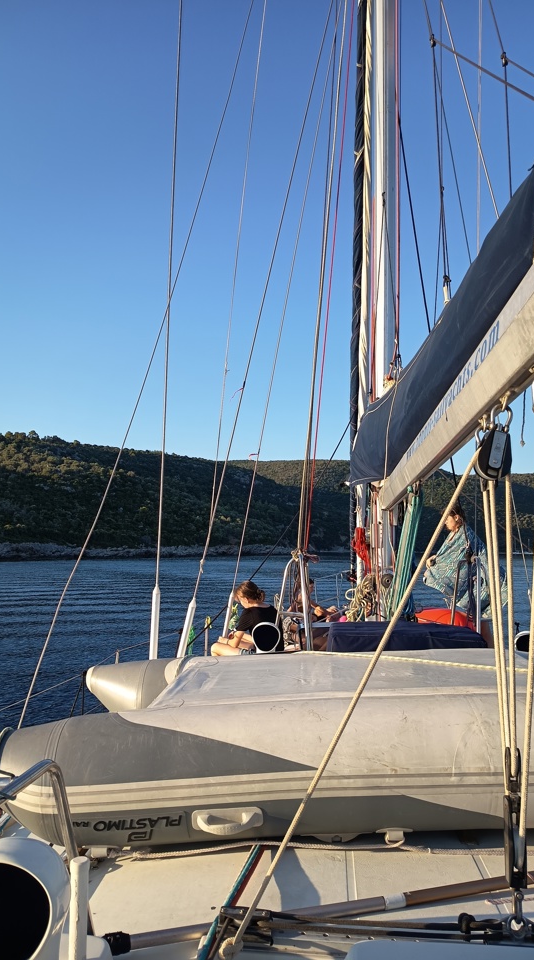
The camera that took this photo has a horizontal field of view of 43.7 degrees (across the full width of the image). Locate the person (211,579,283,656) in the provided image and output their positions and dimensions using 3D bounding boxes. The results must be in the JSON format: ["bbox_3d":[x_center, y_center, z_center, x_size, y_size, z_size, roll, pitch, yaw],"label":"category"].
[{"bbox_3d":[-0.140,1.150,5.400,0.600,0.690,0.600,-4,-7,36],"label":"person"}]

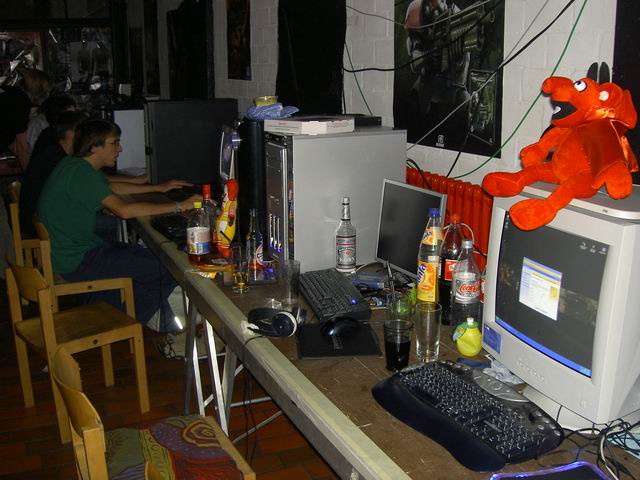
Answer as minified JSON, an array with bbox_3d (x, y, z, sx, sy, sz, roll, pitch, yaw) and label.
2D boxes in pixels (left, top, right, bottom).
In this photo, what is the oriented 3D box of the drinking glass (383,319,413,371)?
[{"bbox_3d":[0.208,0.282,1.927,0.078,0.117,0.078,-1,14,0],"label":"drinking glass"}]

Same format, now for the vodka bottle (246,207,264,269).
[{"bbox_3d":[-0.248,0.015,2.725,0.066,0.250,0.066,-1,14,0],"label":"vodka bottle"}]

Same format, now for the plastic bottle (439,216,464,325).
[{"bbox_3d":[0.419,0.092,2.222,0.085,0.345,0.085,-1,14,0],"label":"plastic bottle"}]

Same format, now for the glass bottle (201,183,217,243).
[{"bbox_3d":[-0.474,-0.082,3.019,0.082,0.296,0.082,-1,14,0],"label":"glass bottle"}]

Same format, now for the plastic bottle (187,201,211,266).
[{"bbox_3d":[-0.494,-0.025,2.893,0.094,0.248,0.094,-1,14,0],"label":"plastic bottle"}]

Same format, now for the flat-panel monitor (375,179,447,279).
[{"bbox_3d":[0.353,-0.025,2.620,0.160,0.345,0.375,-8,16,-27],"label":"flat-panel monitor"}]

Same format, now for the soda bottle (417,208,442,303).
[{"bbox_3d":[0.355,0.070,2.301,0.083,0.342,0.083,2,14,-1],"label":"soda bottle"}]

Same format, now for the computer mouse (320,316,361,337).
[{"bbox_3d":[0.065,0.256,2.198,0.118,0.039,0.065,-5,14,-18],"label":"computer mouse"}]

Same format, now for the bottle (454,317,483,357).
[{"bbox_3d":[0.418,0.266,2.012,0.070,0.103,0.075,-1,14,0],"label":"bottle"}]

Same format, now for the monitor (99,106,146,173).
[{"bbox_3d":[-1.353,-0.729,5.175,0.380,0.420,0.300,-2,14,-7],"label":"monitor"}]

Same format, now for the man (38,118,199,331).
[{"bbox_3d":[-1.076,-0.022,3.960,0.890,1.270,0.500,-6,15,-23],"label":"man"}]

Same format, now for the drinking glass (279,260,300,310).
[{"bbox_3d":[-0.100,0.146,2.436,0.070,0.148,0.070,-1,14,0],"label":"drinking glass"}]

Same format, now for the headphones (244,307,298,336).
[{"bbox_3d":[-0.137,0.237,2.220,0.180,0.075,0.165,6,15,25],"label":"headphones"}]

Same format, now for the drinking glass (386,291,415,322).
[{"bbox_3d":[0.248,0.219,2.217,0.083,0.102,0.083,-1,14,0],"label":"drinking glass"}]

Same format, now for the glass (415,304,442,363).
[{"bbox_3d":[0.295,0.255,1.966,0.071,0.151,0.071,-1,14,0],"label":"glass"}]

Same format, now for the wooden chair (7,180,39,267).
[{"bbox_3d":[-1.837,0.014,4.940,0.460,0.770,0.440,-5,14,-17],"label":"wooden chair"}]

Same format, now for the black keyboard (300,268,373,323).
[{"bbox_3d":[0.042,0.179,2.502,0.180,0.035,0.460,-3,15,-11],"label":"black keyboard"}]

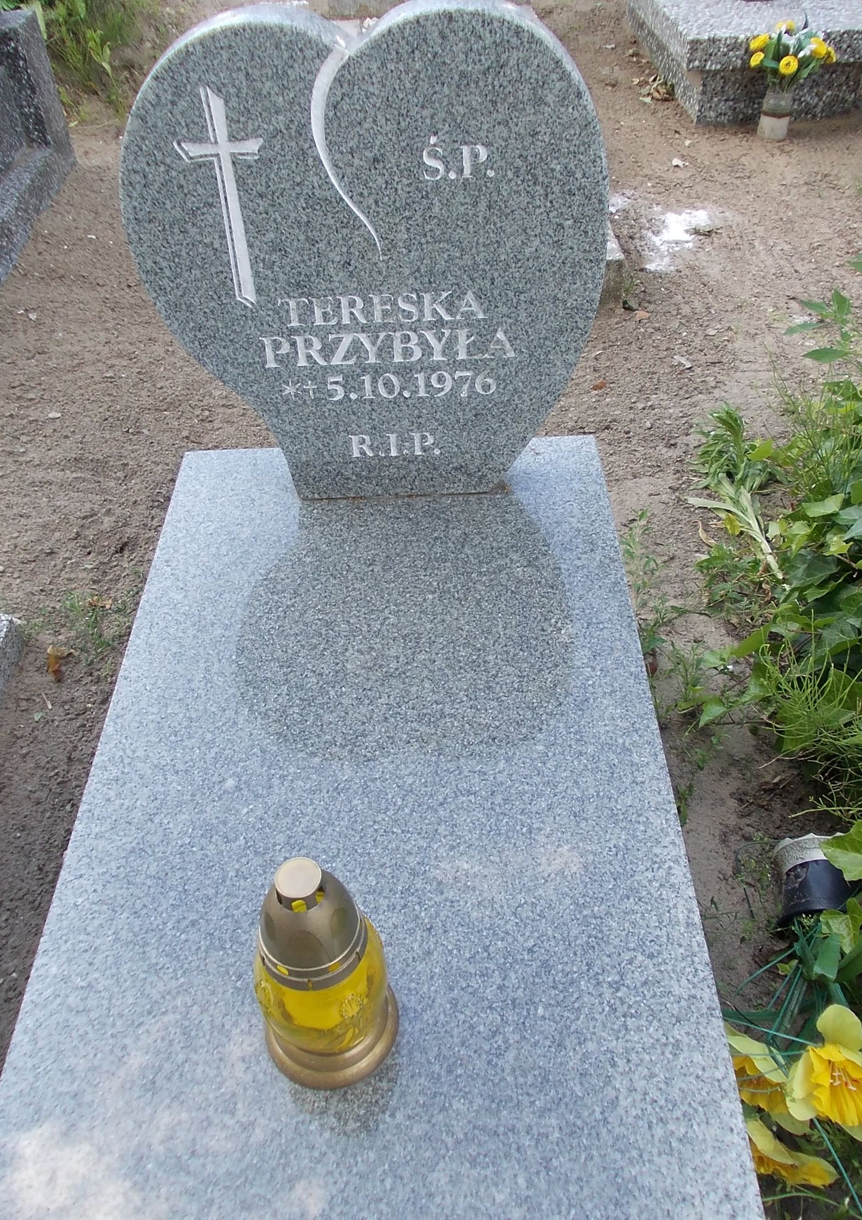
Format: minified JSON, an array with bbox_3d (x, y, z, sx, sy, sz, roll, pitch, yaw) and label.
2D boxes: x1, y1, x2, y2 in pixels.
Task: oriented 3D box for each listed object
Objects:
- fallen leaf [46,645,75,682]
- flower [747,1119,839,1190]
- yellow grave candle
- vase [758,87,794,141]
[{"bbox_3d":[-0.528,0.075,1.408,0.044,0.022,0.060,-2,45,1],"label":"fallen leaf"},{"bbox_3d":[0.317,0.486,0.884,0.095,0.080,0.050,22,69,23],"label":"flower"},{"bbox_3d":[-0.089,0.276,0.783,0.116,0.242,0.116,-2,45,1],"label":"yellow grave candle"},{"bbox_3d":[0.958,-1.375,2.734,0.081,0.112,0.081,-2,45,1],"label":"vase"}]

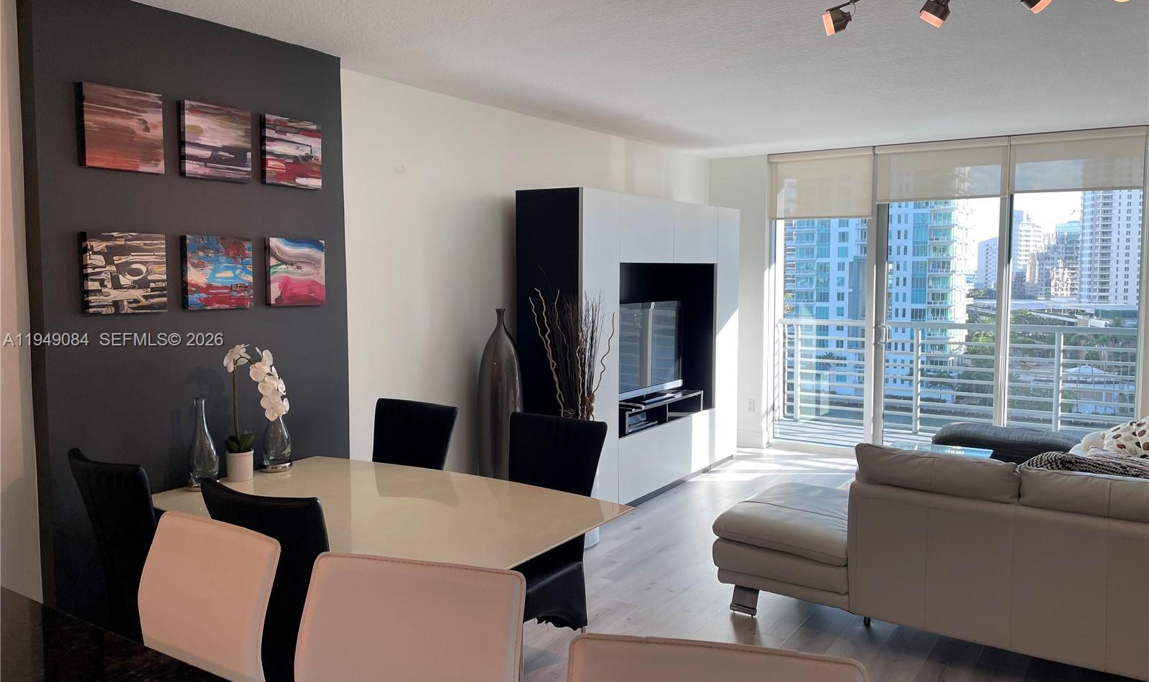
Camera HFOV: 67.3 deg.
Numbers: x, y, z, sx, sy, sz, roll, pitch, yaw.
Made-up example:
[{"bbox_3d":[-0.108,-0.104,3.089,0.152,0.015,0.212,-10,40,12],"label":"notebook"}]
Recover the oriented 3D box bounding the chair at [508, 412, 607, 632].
[{"bbox_3d":[-0.215,0.829,3.392,0.465,0.977,0.600,3,5,33],"label":"chair"}]

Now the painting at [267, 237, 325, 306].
[{"bbox_3d":[-1.277,-0.314,3.959,0.036,0.305,0.305,3,6,33],"label":"painting"}]

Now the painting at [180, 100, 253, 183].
[{"bbox_3d":[-1.489,-0.822,3.595,0.036,0.305,0.305,3,6,33],"label":"painting"}]

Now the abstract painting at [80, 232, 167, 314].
[{"bbox_3d":[-1.700,-0.256,3.268,0.040,0.300,0.303,3,5,33],"label":"abstract painting"}]

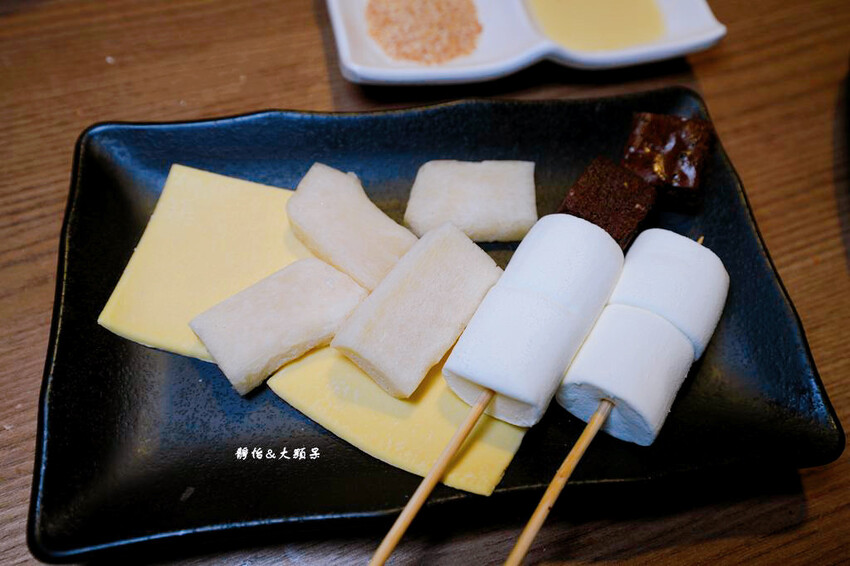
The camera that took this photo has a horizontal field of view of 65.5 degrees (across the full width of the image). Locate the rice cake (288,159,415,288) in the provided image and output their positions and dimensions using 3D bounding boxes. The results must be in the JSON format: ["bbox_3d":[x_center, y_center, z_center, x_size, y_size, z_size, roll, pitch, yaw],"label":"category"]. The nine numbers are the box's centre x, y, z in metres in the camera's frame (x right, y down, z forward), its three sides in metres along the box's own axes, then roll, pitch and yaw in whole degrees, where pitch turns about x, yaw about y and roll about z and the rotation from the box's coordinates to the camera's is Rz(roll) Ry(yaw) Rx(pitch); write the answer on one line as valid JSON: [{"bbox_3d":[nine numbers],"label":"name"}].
[{"bbox_3d":[-0.025,-0.019,0.241,0.052,0.011,0.027,42,70,16],"label":"rice cake"}]

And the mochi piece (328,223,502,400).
[{"bbox_3d":[0.000,0.009,0.221,0.028,0.011,0.058,37,65,9],"label":"mochi piece"}]

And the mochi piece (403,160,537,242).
[{"bbox_3d":[0.017,-0.031,0.246,0.047,0.011,0.028,1,69,-1],"label":"mochi piece"}]

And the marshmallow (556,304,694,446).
[{"bbox_3d":[0.064,0.029,0.211,0.032,0.032,0.031,31,70,14],"label":"marshmallow"}]

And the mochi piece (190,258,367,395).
[{"bbox_3d":[-0.048,0.013,0.225,0.051,0.010,0.030,-36,67,-17],"label":"mochi piece"}]

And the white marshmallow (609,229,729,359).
[{"bbox_3d":[0.080,0.006,0.220,0.033,0.033,0.031,29,69,13],"label":"white marshmallow"}]

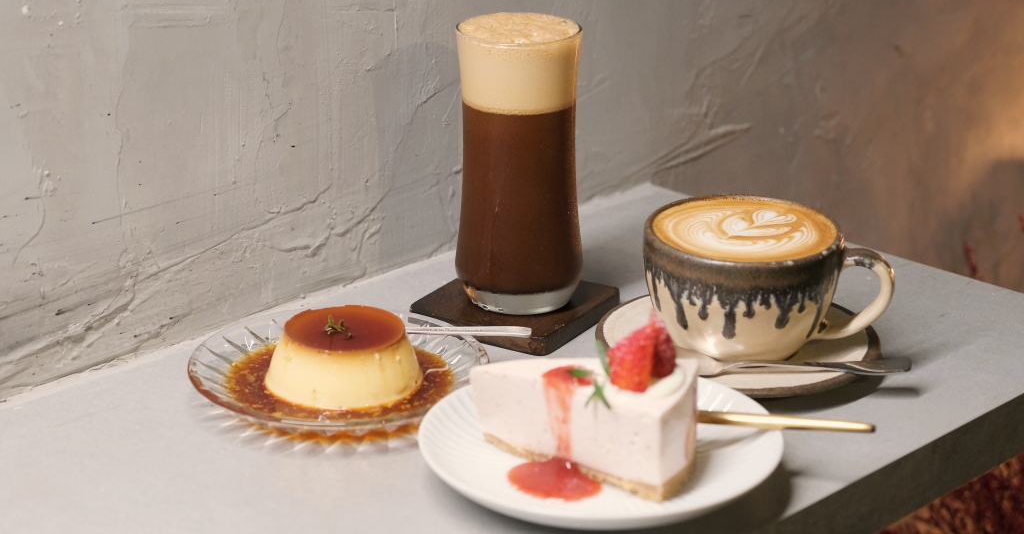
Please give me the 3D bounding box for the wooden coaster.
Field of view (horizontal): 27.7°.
[{"bbox_3d":[0.003,0.024,1.202,0.091,0.012,0.087,13,24,30],"label":"wooden coaster"}]

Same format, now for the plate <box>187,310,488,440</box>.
[{"bbox_3d":[-0.090,0.061,1.088,0.157,0.024,0.157,0,21,0],"label":"plate"}]

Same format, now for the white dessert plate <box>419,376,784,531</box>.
[{"bbox_3d":[0.043,0.092,1.005,0.176,0.022,0.176,0,21,0],"label":"white dessert plate"}]

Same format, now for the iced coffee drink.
[{"bbox_3d":[0.005,-0.057,1.174,0.073,0.158,0.073,0,21,0],"label":"iced coffee drink"}]

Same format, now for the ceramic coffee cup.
[{"bbox_3d":[0.138,0.012,1.119,0.134,0.068,0.105,4,21,11],"label":"ceramic coffee cup"}]

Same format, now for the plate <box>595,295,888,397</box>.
[{"bbox_3d":[0.123,0.045,1.133,0.153,0.019,0.153,0,21,0],"label":"plate"}]

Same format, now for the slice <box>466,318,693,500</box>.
[{"bbox_3d":[0.036,0.053,0.999,0.108,0.083,0.070,8,22,21],"label":"slice"}]

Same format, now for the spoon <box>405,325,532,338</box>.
[{"bbox_3d":[-0.053,0.036,1.128,0.135,0.016,0.028,0,20,18],"label":"spoon"}]

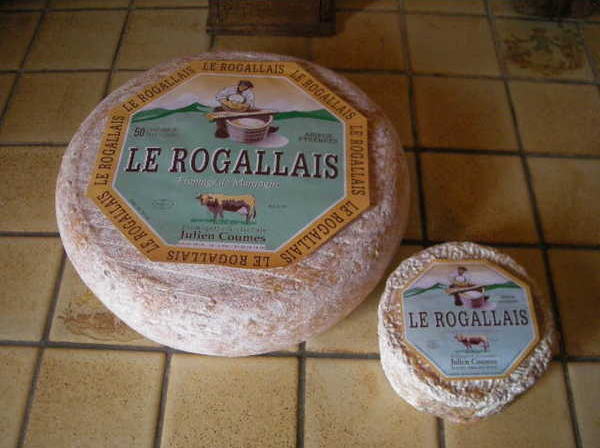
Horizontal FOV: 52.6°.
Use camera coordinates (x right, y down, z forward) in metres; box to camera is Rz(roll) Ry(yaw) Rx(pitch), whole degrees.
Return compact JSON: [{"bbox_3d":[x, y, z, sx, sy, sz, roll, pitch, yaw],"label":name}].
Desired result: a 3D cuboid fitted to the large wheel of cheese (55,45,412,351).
[{"bbox_3d":[-0.054,-0.031,0.518,0.289,0.091,0.289,2,57,1],"label":"large wheel of cheese"}]

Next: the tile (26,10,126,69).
[{"bbox_3d":[-0.251,-0.209,0.691,0.099,0.008,0.099,1,57,1],"label":"tile"}]

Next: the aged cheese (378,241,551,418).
[{"bbox_3d":[0.130,0.083,0.481,0.134,0.051,0.134,0,57,0],"label":"aged cheese"}]

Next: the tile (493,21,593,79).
[{"bbox_3d":[0.274,-0.196,0.687,0.099,0.008,0.099,1,57,1],"label":"tile"}]

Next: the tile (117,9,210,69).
[{"bbox_3d":[-0.153,-0.212,0.707,0.102,0.010,0.102,1,57,1],"label":"tile"}]

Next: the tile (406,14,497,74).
[{"bbox_3d":[0.174,-0.203,0.701,0.102,0.010,0.102,1,57,1],"label":"tile"}]

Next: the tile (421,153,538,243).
[{"bbox_3d":[0.169,-0.024,0.586,0.102,0.010,0.102,1,57,1],"label":"tile"}]

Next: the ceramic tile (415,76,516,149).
[{"bbox_3d":[0.167,-0.111,0.630,0.099,0.008,0.099,1,57,1],"label":"ceramic tile"}]

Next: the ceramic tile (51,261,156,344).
[{"bbox_3d":[-0.159,0.060,0.532,0.102,0.010,0.102,1,57,0],"label":"ceramic tile"}]

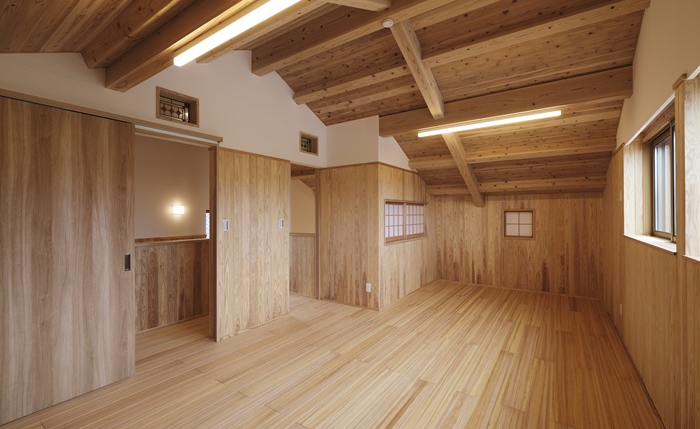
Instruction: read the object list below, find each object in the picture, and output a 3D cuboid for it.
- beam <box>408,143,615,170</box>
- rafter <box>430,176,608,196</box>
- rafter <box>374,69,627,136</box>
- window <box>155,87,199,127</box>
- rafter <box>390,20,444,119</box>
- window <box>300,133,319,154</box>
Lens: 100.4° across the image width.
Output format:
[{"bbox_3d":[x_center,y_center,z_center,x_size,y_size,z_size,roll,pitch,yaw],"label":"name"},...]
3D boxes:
[{"bbox_3d":[2.036,-0.814,4.132,2.545,0.115,0.120,1,-23,35],"label":"beam"},{"bbox_3d":[2.523,-0.461,4.836,2.545,0.115,0.120,1,-23,35],"label":"rafter"},{"bbox_3d":[1.500,-1.209,3.357,2.545,0.259,0.120,1,1,35],"label":"rafter"},{"bbox_3d":[-1.658,-1.008,2.800,0.090,0.287,0.389,1,1,35],"label":"window"},{"bbox_3d":[0.760,-1.480,3.062,0.126,0.182,1.372,1,-21,35],"label":"rafter"},{"bbox_3d":[-0.623,-1.023,4.284,0.090,0.288,0.393,1,1,35],"label":"window"}]

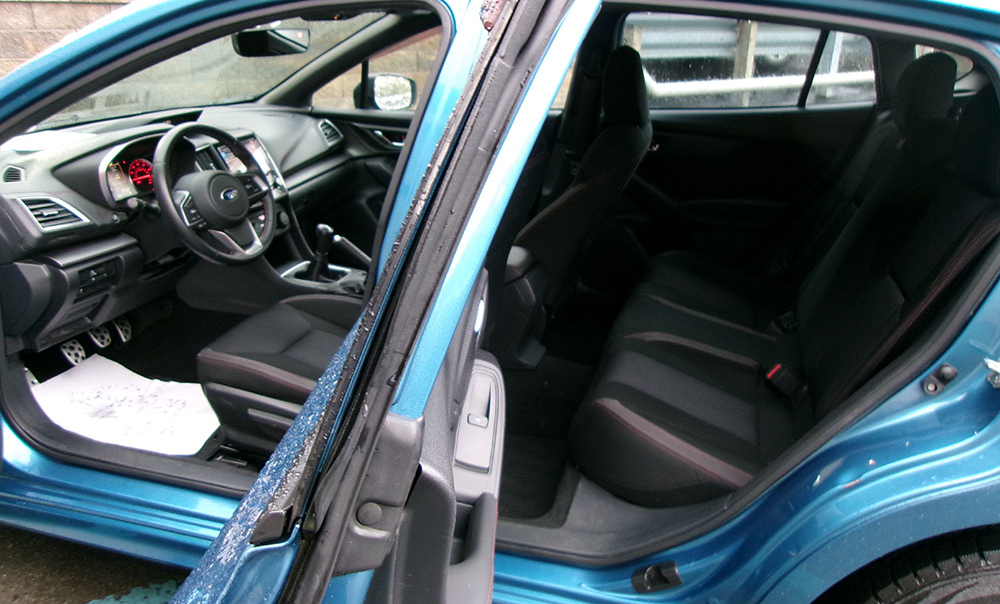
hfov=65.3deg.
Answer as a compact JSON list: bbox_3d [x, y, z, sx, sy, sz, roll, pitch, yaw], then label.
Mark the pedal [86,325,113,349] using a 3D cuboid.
[{"bbox_3d":[-1.132,0.099,2.204,0.025,0.066,0.062,-33,7,26],"label":"pedal"}]

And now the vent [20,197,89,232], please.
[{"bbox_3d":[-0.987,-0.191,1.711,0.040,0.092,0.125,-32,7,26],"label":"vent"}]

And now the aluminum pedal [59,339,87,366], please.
[{"bbox_3d":[-1.155,0.137,2.111,0.025,0.067,0.060,-33,7,26],"label":"aluminum pedal"}]

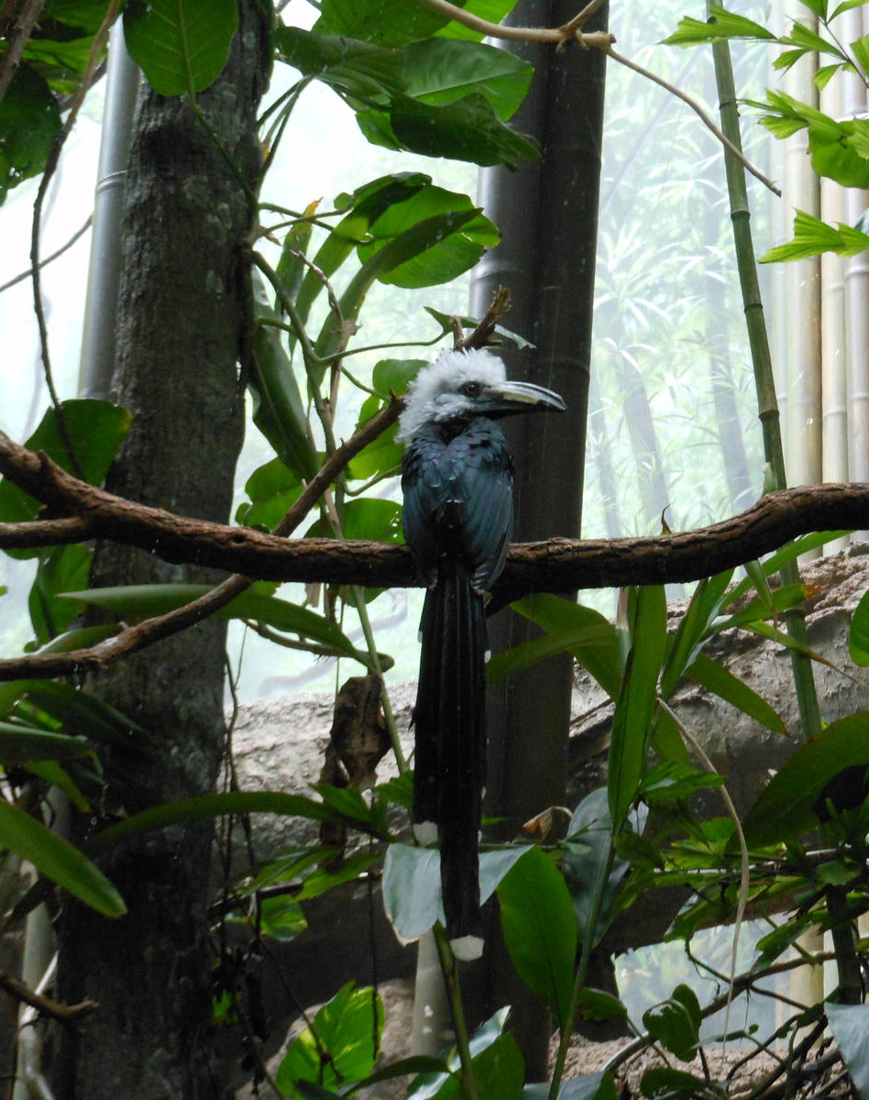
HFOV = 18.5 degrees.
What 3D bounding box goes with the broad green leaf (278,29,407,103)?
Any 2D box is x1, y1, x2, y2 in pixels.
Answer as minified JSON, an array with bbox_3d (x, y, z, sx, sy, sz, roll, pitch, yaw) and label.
[{"bbox_3d":[-0.110,-0.567,3.120,0.154,0.088,0.090,1,-10,0],"label":"broad green leaf"}]

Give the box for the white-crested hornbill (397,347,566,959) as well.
[{"bbox_3d":[0.048,0.112,2.880,0.180,0.645,0.190,1,-12,5],"label":"white-crested hornbill"}]

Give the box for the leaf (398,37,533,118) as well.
[{"bbox_3d":[0.034,-0.556,3.150,0.169,0.096,0.080,1,-10,0],"label":"leaf"}]

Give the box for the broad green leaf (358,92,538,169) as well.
[{"bbox_3d":[0.015,-0.471,3.000,0.200,0.075,0.100,2,-12,0],"label":"broad green leaf"}]

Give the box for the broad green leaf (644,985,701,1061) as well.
[{"bbox_3d":[0.272,0.540,3.050,0.065,0.085,0.055,2,-12,0],"label":"broad green leaf"}]

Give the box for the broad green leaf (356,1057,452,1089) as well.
[{"bbox_3d":[-0.032,0.560,2.850,0.105,0.040,0.060,-5,-15,31],"label":"broad green leaf"}]

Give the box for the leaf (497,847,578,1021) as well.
[{"bbox_3d":[0.115,0.432,3.000,0.090,0.195,0.055,2,-12,0],"label":"leaf"}]

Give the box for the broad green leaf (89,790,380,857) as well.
[{"bbox_3d":[-0.225,0.307,3.000,0.330,0.075,0.080,3,-12,-5],"label":"broad green leaf"}]

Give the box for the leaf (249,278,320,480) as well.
[{"bbox_3d":[-0.174,-0.198,3.100,0.055,0.225,0.065,-12,-12,0],"label":"leaf"}]

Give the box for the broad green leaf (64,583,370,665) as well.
[{"bbox_3d":[-0.255,0.087,3.150,0.370,0.097,0.100,1,-10,0],"label":"broad green leaf"}]

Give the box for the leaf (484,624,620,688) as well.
[{"bbox_3d":[0.130,0.123,3.100,0.165,0.074,0.090,1,-10,0],"label":"leaf"}]

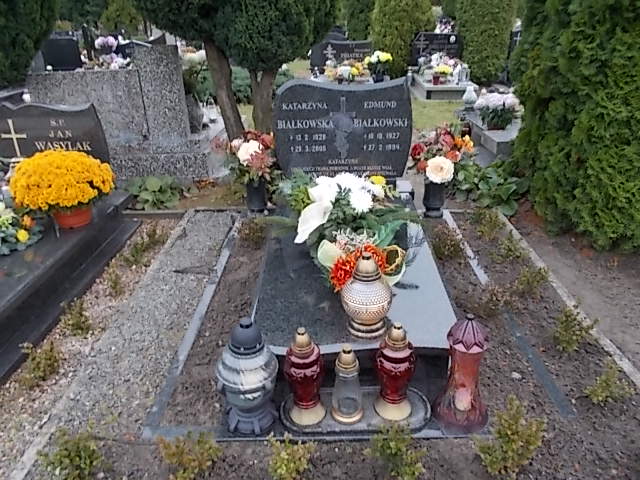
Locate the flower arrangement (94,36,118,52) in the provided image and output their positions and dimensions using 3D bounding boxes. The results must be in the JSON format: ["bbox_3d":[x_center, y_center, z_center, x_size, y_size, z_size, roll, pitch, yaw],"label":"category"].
[{"bbox_3d":[-2.722,-2.493,6.129,0.306,0.204,0.230,0,25,0],"label":"flower arrangement"}]

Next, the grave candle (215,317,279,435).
[{"bbox_3d":[-0.232,0.434,1.550,0.205,0.430,0.205,0,26,0],"label":"grave candle"}]

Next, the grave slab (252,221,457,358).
[{"bbox_3d":[0.125,0.133,2.143,0.752,0.070,1.163,0,29,0],"label":"grave slab"}]

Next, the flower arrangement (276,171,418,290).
[{"bbox_3d":[0.129,-0.054,2.251,0.620,0.360,0.550,0,26,0],"label":"flower arrangement"}]

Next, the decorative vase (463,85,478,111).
[{"bbox_3d":[1.595,-1.505,5.094,0.159,0.276,0.159,0,25,0],"label":"decorative vase"}]

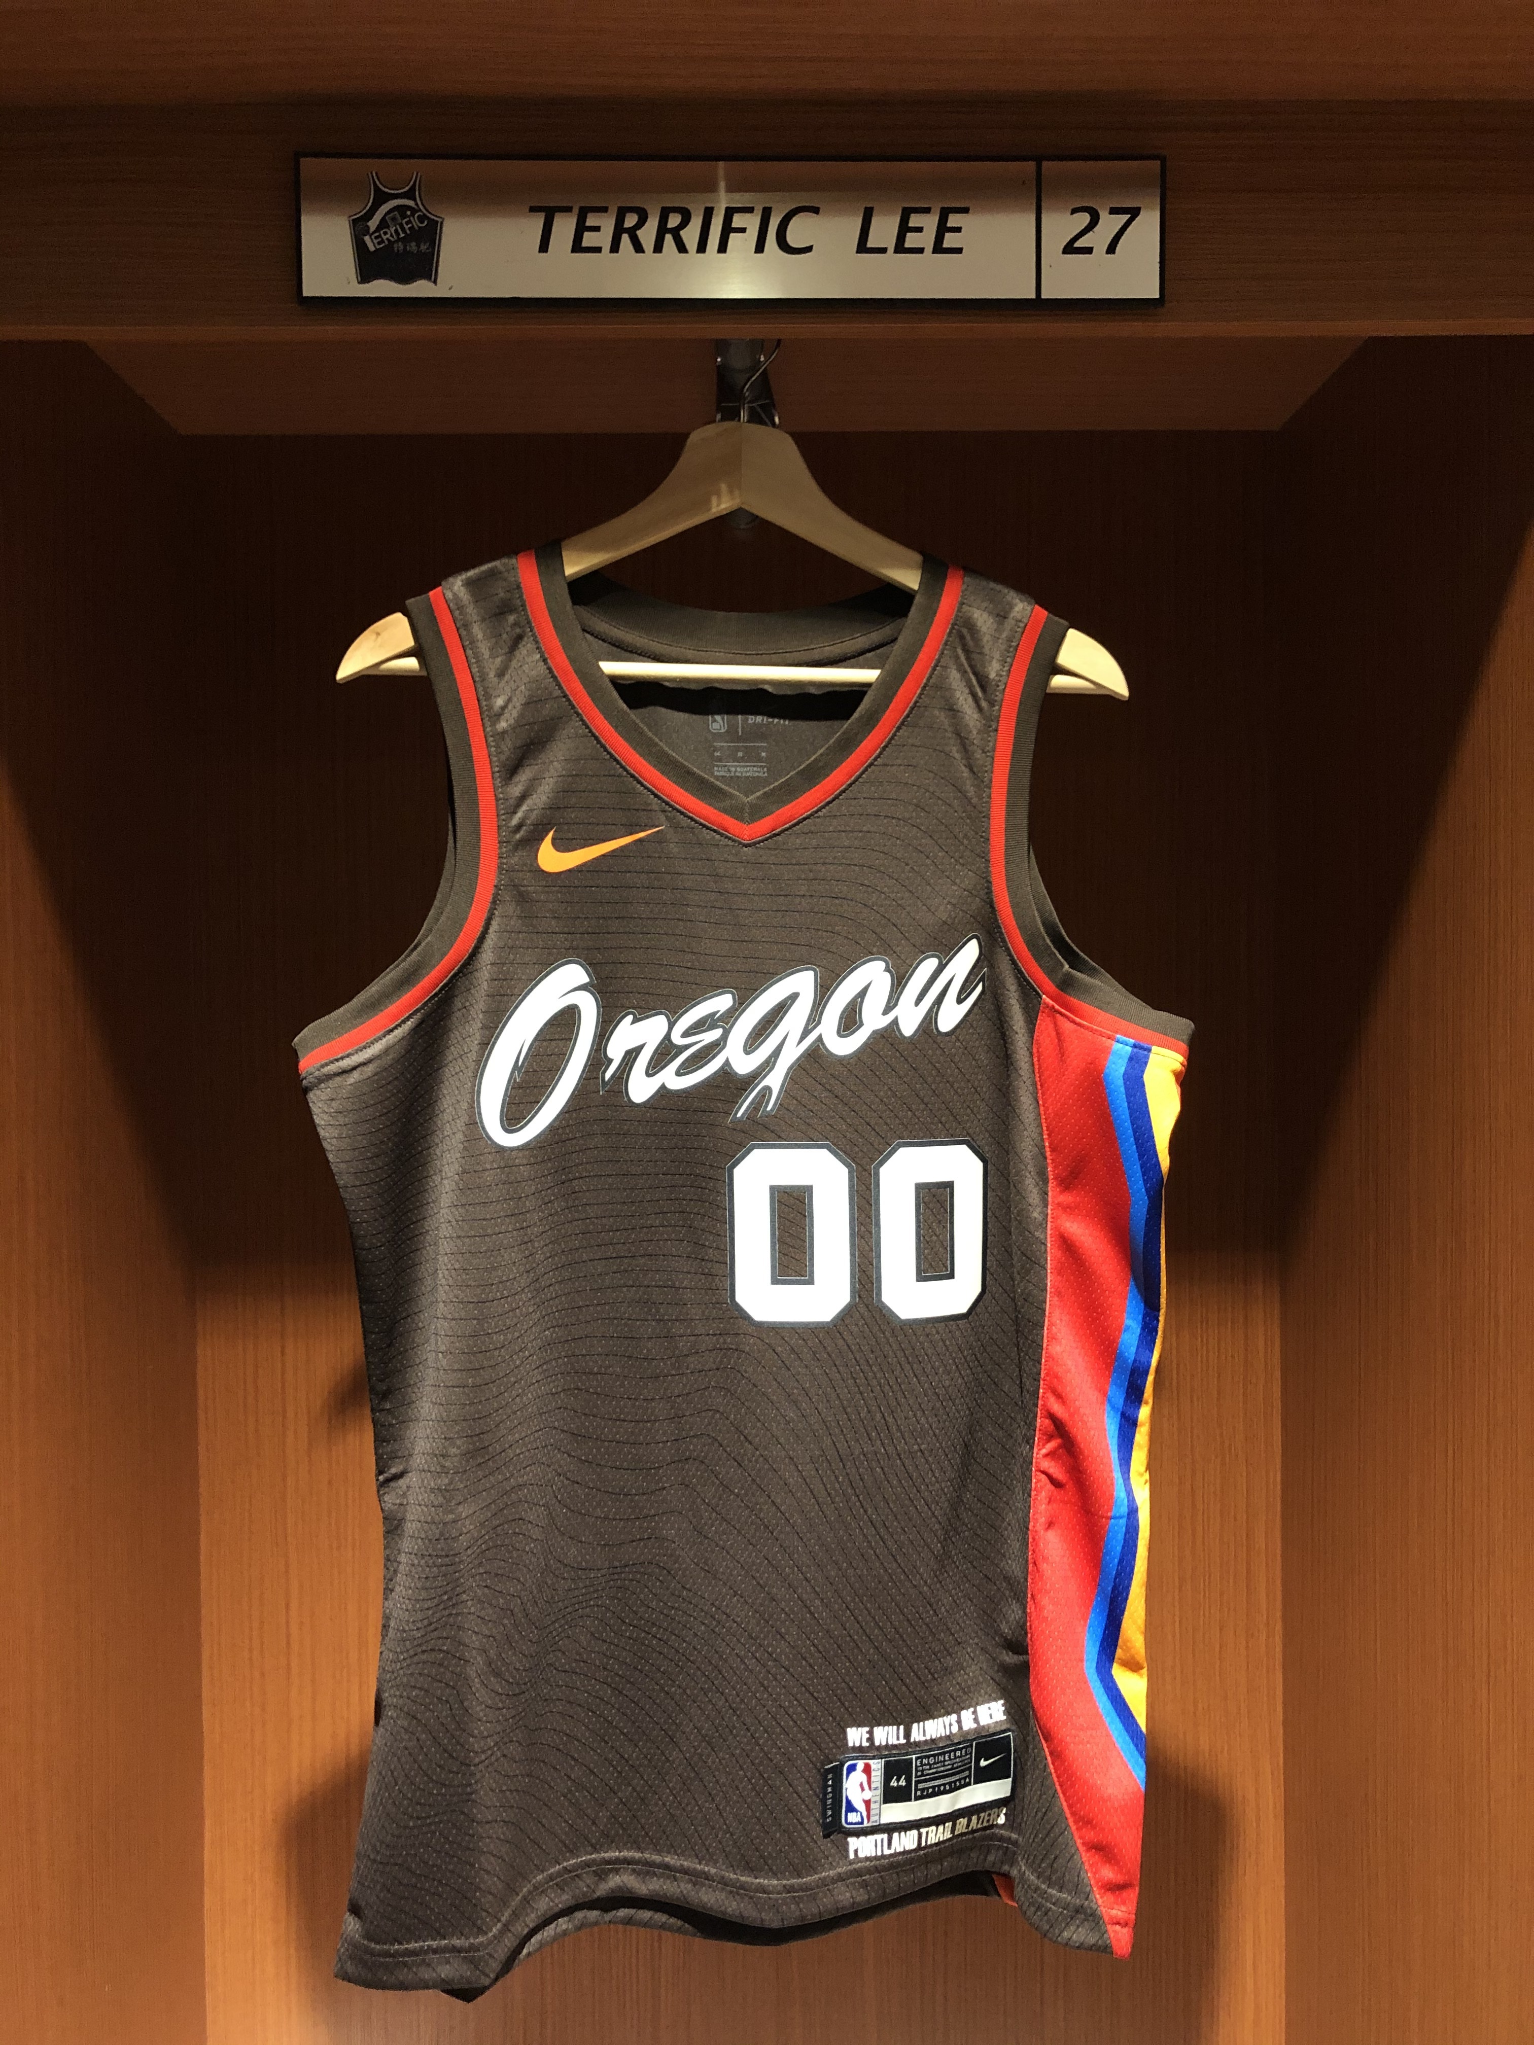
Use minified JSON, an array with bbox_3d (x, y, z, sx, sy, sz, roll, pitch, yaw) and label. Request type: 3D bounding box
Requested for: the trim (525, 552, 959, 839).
[{"bbox_3d":[-0.014,-0.177,0.900,0.243,0.163,0.060,0,1,-5],"label":"trim"}]

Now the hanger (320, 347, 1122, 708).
[{"bbox_3d":[-0.017,-0.282,0.920,0.440,0.212,0.045,0,1,-5],"label":"hanger"}]

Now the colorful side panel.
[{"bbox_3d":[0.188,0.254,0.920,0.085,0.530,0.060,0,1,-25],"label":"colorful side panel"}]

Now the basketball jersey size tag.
[{"bbox_3d":[0.082,0.412,0.895,0.110,0.046,0.010,0,1,-17],"label":"basketball jersey size tag"}]

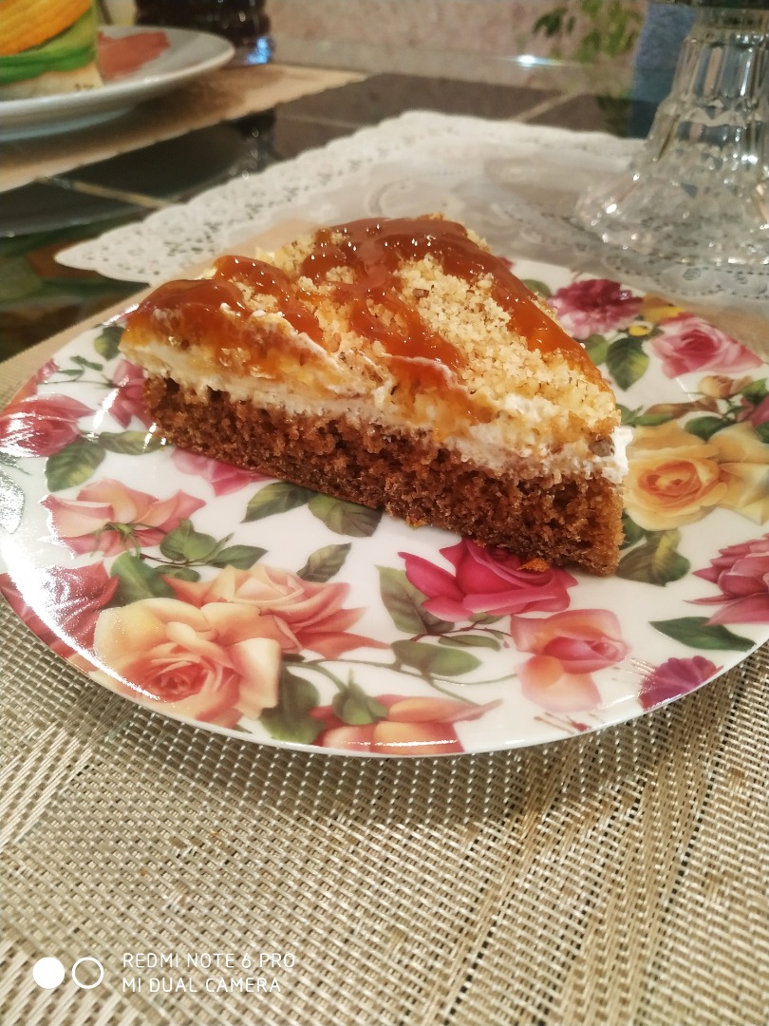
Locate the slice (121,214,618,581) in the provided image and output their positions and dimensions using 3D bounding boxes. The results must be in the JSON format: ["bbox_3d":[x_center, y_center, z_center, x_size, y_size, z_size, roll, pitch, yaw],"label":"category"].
[{"bbox_3d":[0.011,-0.031,0.173,0.103,0.040,0.117,-28,47,-28],"label":"slice"}]

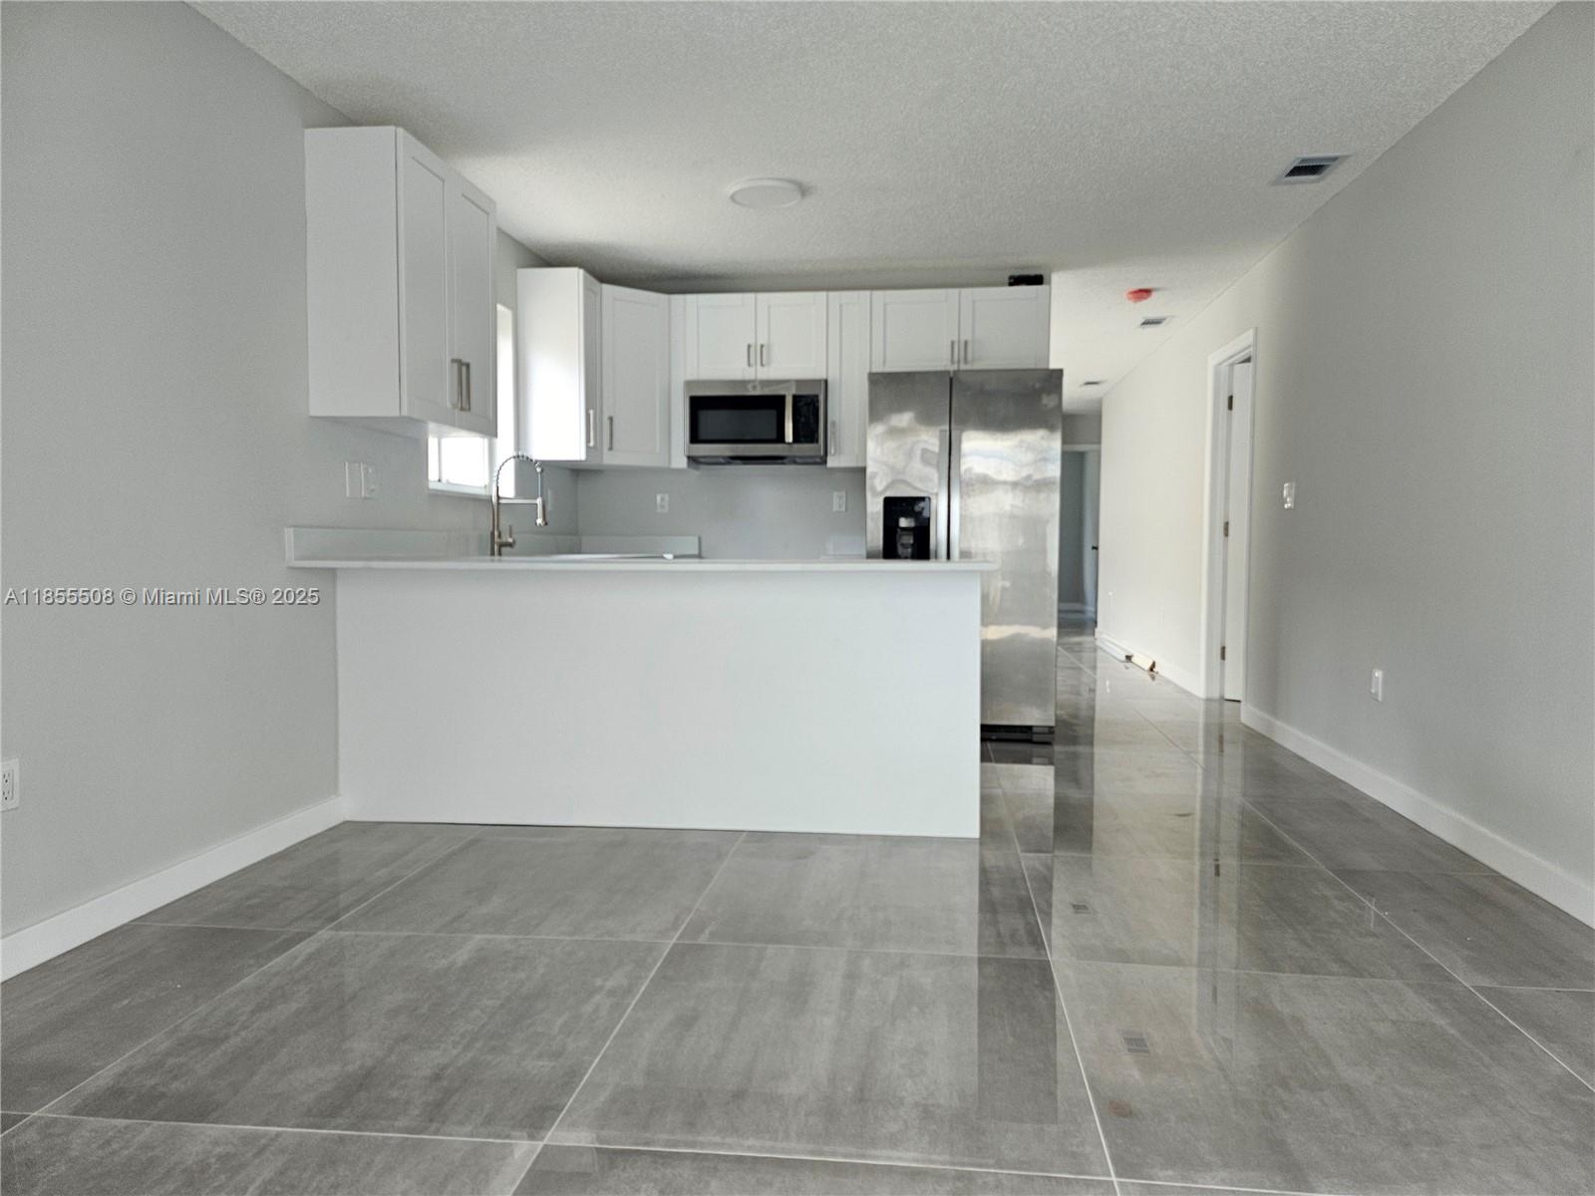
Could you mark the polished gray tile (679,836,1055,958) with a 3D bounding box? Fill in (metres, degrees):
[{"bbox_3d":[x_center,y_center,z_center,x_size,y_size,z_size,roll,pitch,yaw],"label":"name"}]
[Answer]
[{"bbox_3d":[0.199,0.820,3.079,0.893,0.012,0.915,0,3,7],"label":"polished gray tile"}]

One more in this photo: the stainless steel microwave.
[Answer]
[{"bbox_3d":[-0.202,-0.950,6.032,0.757,0.425,0.403,0,3,7],"label":"stainless steel microwave"}]

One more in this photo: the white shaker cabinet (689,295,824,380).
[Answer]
[{"bbox_3d":[-0.201,-1.404,6.068,0.766,0.461,0.330,0,3,7],"label":"white shaker cabinet"}]

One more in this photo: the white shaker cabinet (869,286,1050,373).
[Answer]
[{"bbox_3d":[0.861,-1.394,5.922,0.921,0.453,0.322,0,3,7],"label":"white shaker cabinet"}]

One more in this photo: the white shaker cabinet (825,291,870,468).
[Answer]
[{"bbox_3d":[0.292,-1.167,6.021,0.228,0.922,0.330,0,3,7],"label":"white shaker cabinet"}]

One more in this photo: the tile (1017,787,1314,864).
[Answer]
[{"bbox_3d":[1.194,0.785,3.828,0.895,0.010,0.905,0,3,7],"label":"tile"}]

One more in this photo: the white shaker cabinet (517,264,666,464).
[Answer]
[{"bbox_3d":[-1.008,-1.158,5.855,0.617,0.922,0.929,0,3,7],"label":"white shaker cabinet"}]

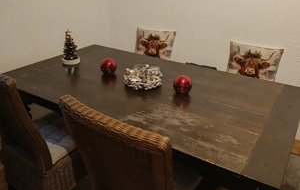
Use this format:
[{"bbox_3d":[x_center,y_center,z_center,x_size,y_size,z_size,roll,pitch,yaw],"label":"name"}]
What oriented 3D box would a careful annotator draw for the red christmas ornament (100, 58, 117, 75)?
[{"bbox_3d":[-0.263,-0.180,1.772,0.103,0.103,0.103,1,26,0],"label":"red christmas ornament"}]

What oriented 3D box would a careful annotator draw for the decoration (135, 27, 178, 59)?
[{"bbox_3d":[0.026,-0.364,2.424,0.400,0.400,0.130,16,17,28],"label":"decoration"}]

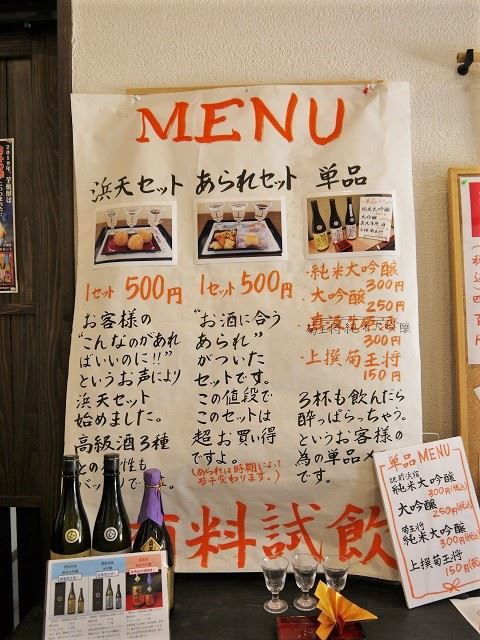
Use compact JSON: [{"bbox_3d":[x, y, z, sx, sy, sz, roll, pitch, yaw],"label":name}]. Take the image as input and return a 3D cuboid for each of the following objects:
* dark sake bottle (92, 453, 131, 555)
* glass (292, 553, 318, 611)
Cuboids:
[{"bbox_3d":[-0.246,0.414,0.995,0.077,0.303,0.077,-1,0,-14],"label":"dark sake bottle"},{"bbox_3d":[0.130,0.517,1.025,0.053,0.089,0.053,-1,0,0],"label":"glass"}]

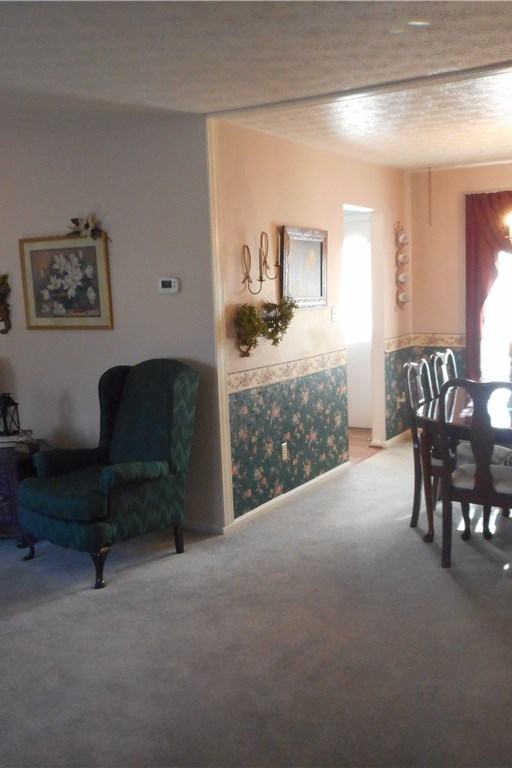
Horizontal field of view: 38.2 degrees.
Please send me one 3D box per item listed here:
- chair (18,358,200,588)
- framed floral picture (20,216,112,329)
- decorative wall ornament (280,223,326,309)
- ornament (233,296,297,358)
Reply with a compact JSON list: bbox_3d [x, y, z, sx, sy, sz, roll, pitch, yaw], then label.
[{"bbox_3d":[-0.824,0.429,4.114,0.760,1.070,0.800,5,11,40],"label":"chair"},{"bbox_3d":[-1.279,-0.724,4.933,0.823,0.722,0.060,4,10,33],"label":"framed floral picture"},{"bbox_3d":[0.347,-0.814,5.168,0.045,0.549,0.593,3,10,32],"label":"decorative wall ornament"},{"bbox_3d":[0.069,-0.368,4.644,0.180,0.334,0.486,3,10,32],"label":"ornament"}]

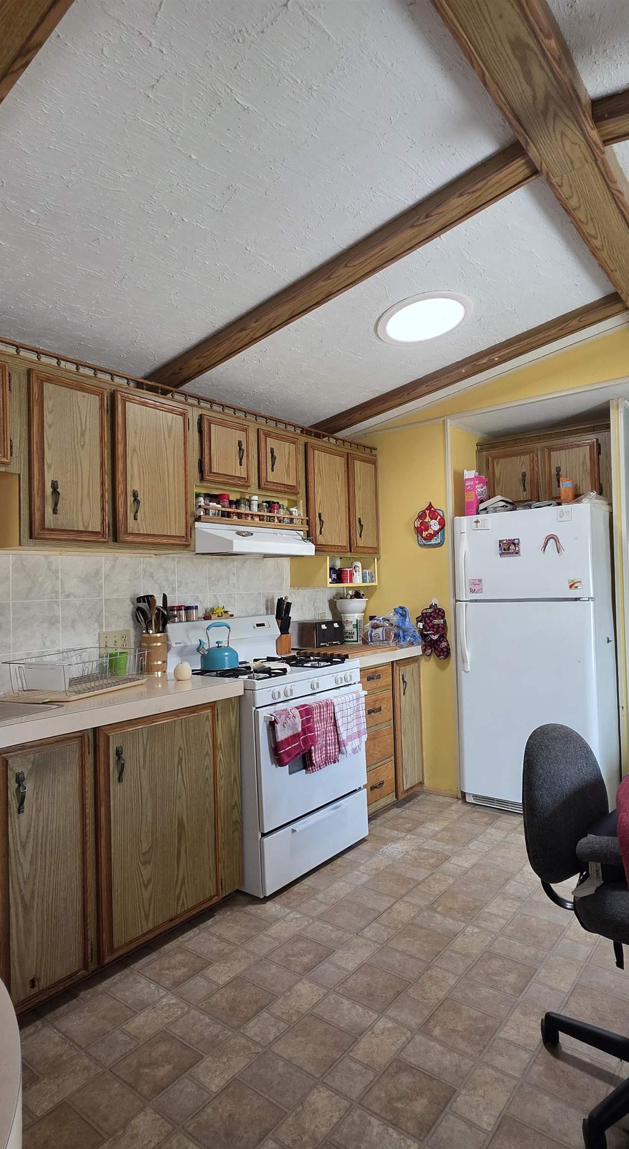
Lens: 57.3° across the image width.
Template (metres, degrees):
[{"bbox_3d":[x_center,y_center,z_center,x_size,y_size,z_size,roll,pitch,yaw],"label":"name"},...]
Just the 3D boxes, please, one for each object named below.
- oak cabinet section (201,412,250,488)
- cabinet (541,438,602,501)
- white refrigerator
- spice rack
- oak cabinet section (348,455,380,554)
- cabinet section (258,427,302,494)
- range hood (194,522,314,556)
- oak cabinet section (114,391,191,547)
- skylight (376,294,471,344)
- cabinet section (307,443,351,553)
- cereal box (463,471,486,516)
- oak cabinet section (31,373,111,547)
[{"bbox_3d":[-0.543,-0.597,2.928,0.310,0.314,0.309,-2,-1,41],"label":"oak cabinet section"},{"bbox_3d":[1.610,-0.602,3.508,0.350,0.355,0.290,-2,-1,40],"label":"cabinet"},{"bbox_3d":[1.371,0.504,3.418,0.750,1.690,0.740,-2,-1,40],"label":"white refrigerator"},{"bbox_3d":[-0.326,-0.316,2.963,0.155,0.165,0.750,-2,-1,41],"label":"spice rack"},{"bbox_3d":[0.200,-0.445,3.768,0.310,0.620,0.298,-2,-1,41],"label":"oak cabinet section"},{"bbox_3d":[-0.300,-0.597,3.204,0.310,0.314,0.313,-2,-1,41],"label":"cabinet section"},{"bbox_3d":[-0.363,-0.162,2.969,0.465,0.150,0.755,-2,-1,40],"label":"range hood"},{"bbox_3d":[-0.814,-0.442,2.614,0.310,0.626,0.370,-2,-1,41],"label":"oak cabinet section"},{"bbox_3d":[0.496,-1.156,2.620,0.435,0.040,0.435,-9,-7,-1],"label":"skylight"},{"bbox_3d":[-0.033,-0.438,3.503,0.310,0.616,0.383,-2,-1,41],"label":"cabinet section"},{"bbox_3d":[1.044,-0.499,3.697,0.065,0.286,0.185,-2,-1,41],"label":"cereal box"},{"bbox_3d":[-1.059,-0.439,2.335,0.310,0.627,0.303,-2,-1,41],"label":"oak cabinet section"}]

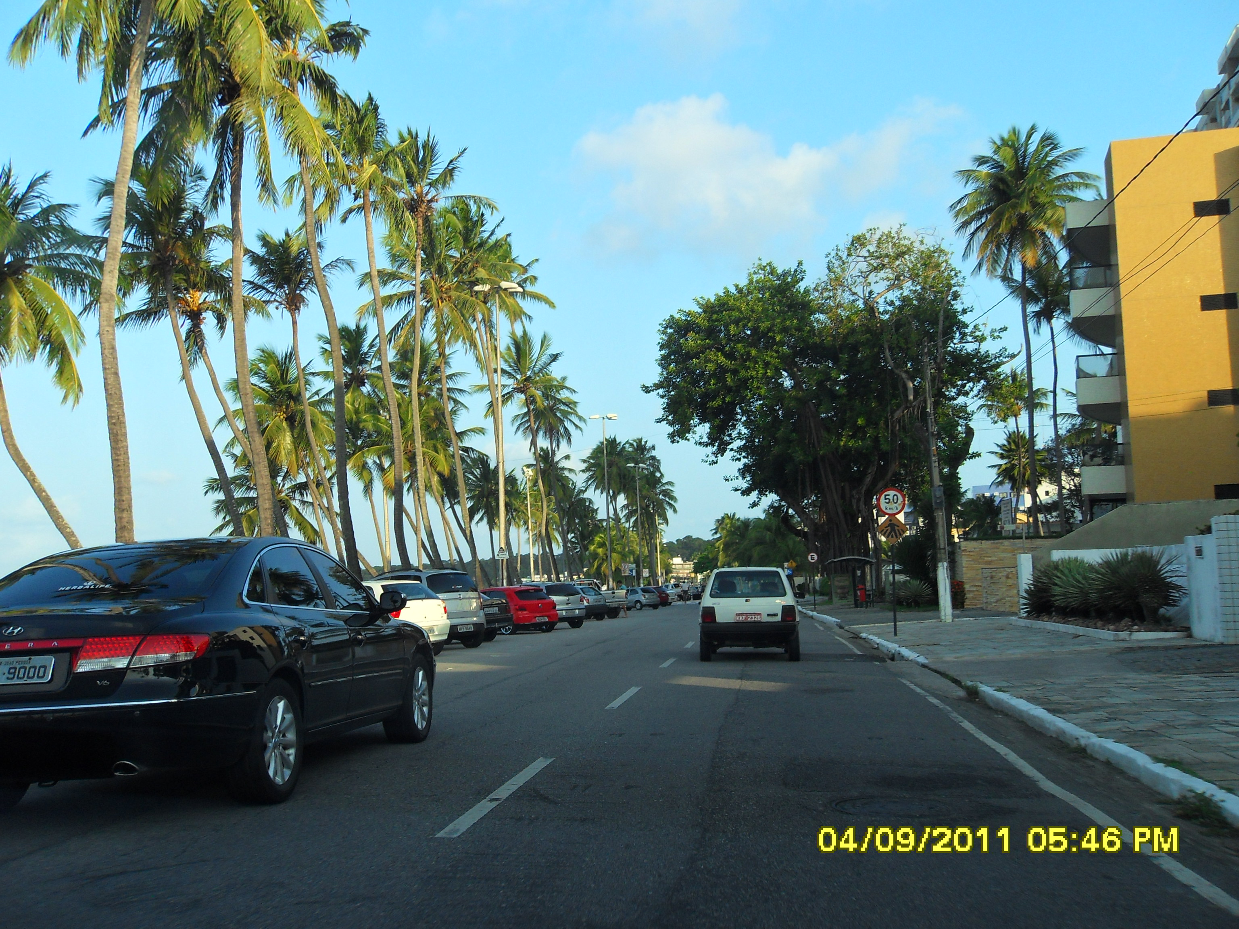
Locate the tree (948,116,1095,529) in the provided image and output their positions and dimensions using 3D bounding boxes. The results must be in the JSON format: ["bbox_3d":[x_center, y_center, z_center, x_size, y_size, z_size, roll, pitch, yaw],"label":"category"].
[{"bbox_3d":[16.767,-4.219,50.000,5.911,18.904,5.911,-2,-6,0],"label":"tree"}]

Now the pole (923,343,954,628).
[{"bbox_3d":[8.504,0.543,33.594,0.360,7.297,0.340,-3,-6,0],"label":"pole"}]

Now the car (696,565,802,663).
[{"bbox_3d":[2.137,2.460,20.537,1.550,1.450,3.690,-2,-6,6],"label":"car"}]

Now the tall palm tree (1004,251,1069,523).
[{"bbox_3d":[23.459,-2.158,67.498,5.300,18.465,5.300,-3,-6,19],"label":"tall palm tree"}]

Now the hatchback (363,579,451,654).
[{"bbox_3d":[-4.965,3.015,24.237,1.640,1.440,3.830,3,-7,-38],"label":"hatchback"}]

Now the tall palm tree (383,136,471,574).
[{"bbox_3d":[-7.425,-3.621,50.000,3.863,19.625,3.863,-2,-6,0],"label":"tall palm tree"}]

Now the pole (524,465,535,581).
[{"bbox_3d":[-5.226,4.379,73.569,0.600,8.634,0.500,-2,-6,7],"label":"pole"}]

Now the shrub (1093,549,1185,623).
[{"bbox_3d":[9.419,2.201,22.700,1.666,1.333,1.666,-2,-6,0],"label":"shrub"}]

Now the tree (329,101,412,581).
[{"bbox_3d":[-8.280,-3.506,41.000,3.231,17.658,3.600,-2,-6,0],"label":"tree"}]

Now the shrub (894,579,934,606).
[{"bbox_3d":[11.275,4.933,48.000,1.521,1.076,1.521,-2,-6,0],"label":"shrub"}]

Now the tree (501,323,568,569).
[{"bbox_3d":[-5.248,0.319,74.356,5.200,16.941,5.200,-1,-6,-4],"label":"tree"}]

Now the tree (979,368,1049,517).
[{"bbox_3d":[28.151,1.084,88.266,5.200,15.949,5.200,-3,-6,18],"label":"tree"}]

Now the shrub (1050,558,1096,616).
[{"bbox_3d":[9.831,2.689,27.042,1.250,1.385,1.250,-3,-6,20],"label":"shrub"}]

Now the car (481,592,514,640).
[{"bbox_3d":[-4.503,3.695,31.098,1.680,1.430,4.300,3,-7,-40],"label":"car"}]

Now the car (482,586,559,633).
[{"bbox_3d":[-3.605,4.288,37.192,1.660,1.440,3.900,3,-7,-38],"label":"car"}]

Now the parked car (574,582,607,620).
[{"bbox_3d":[-2.287,5.718,51.705,1.640,1.440,3.850,3,-7,-38],"label":"parked car"}]

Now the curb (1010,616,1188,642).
[{"bbox_3d":[10.047,3.438,27.112,1.395,0.170,12.643,-2,-6,10],"label":"curb"}]

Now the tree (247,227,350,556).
[{"bbox_3d":[-13.556,-1.699,53.000,4.423,16.853,4.423,-2,-6,0],"label":"tree"}]

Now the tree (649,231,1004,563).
[{"bbox_3d":[10.444,-2.471,63.039,17.400,19.042,16.500,-2,-6,9],"label":"tree"}]

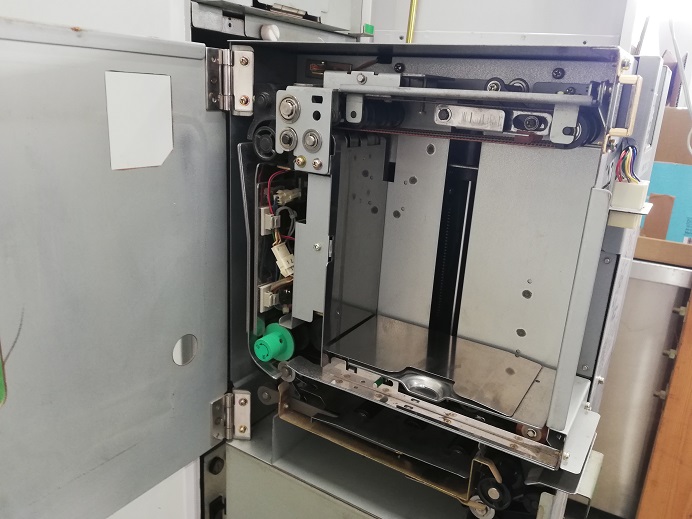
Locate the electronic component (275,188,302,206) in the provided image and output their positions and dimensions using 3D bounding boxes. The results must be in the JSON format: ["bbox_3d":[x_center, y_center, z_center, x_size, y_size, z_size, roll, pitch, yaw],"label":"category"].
[{"bbox_3d":[-0.053,-0.056,0.468,0.010,0.012,0.030,14,20,31],"label":"electronic component"}]

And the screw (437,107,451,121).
[{"bbox_3d":[0.068,-0.101,0.362,0.009,0.009,0.005,14,20,31],"label":"screw"}]

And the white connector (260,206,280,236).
[{"bbox_3d":[-0.063,-0.035,0.464,0.013,0.025,0.023,14,20,31],"label":"white connector"}]

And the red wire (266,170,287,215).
[{"bbox_3d":[-0.062,-0.059,0.458,0.016,0.038,0.010,14,20,31],"label":"red wire"}]

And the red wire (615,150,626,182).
[{"bbox_3d":[0.164,-0.056,0.310,0.006,0.019,0.006,14,20,31],"label":"red wire"}]

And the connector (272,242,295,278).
[{"bbox_3d":[-0.056,0.001,0.471,0.015,0.028,0.011,-20,3,36],"label":"connector"}]

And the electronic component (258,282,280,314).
[{"bbox_3d":[-0.067,0.036,0.486,0.013,0.025,0.023,14,20,31],"label":"electronic component"}]

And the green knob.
[{"bbox_3d":[-0.067,0.080,0.480,0.034,0.034,0.025,14,20,31],"label":"green knob"}]

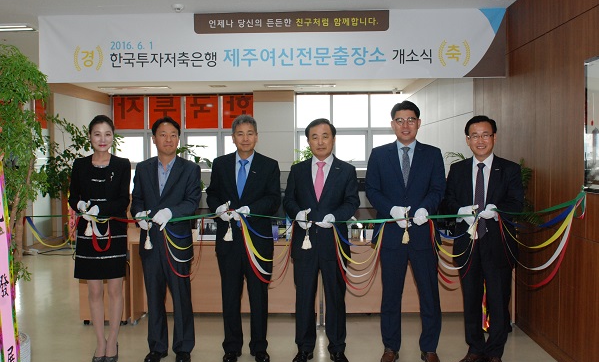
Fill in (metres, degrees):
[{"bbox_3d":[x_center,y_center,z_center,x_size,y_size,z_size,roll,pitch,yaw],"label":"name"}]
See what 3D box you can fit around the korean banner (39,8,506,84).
[{"bbox_3d":[-0.267,-1.195,5.329,4.151,0.604,0.030,0,2,2],"label":"korean banner"}]

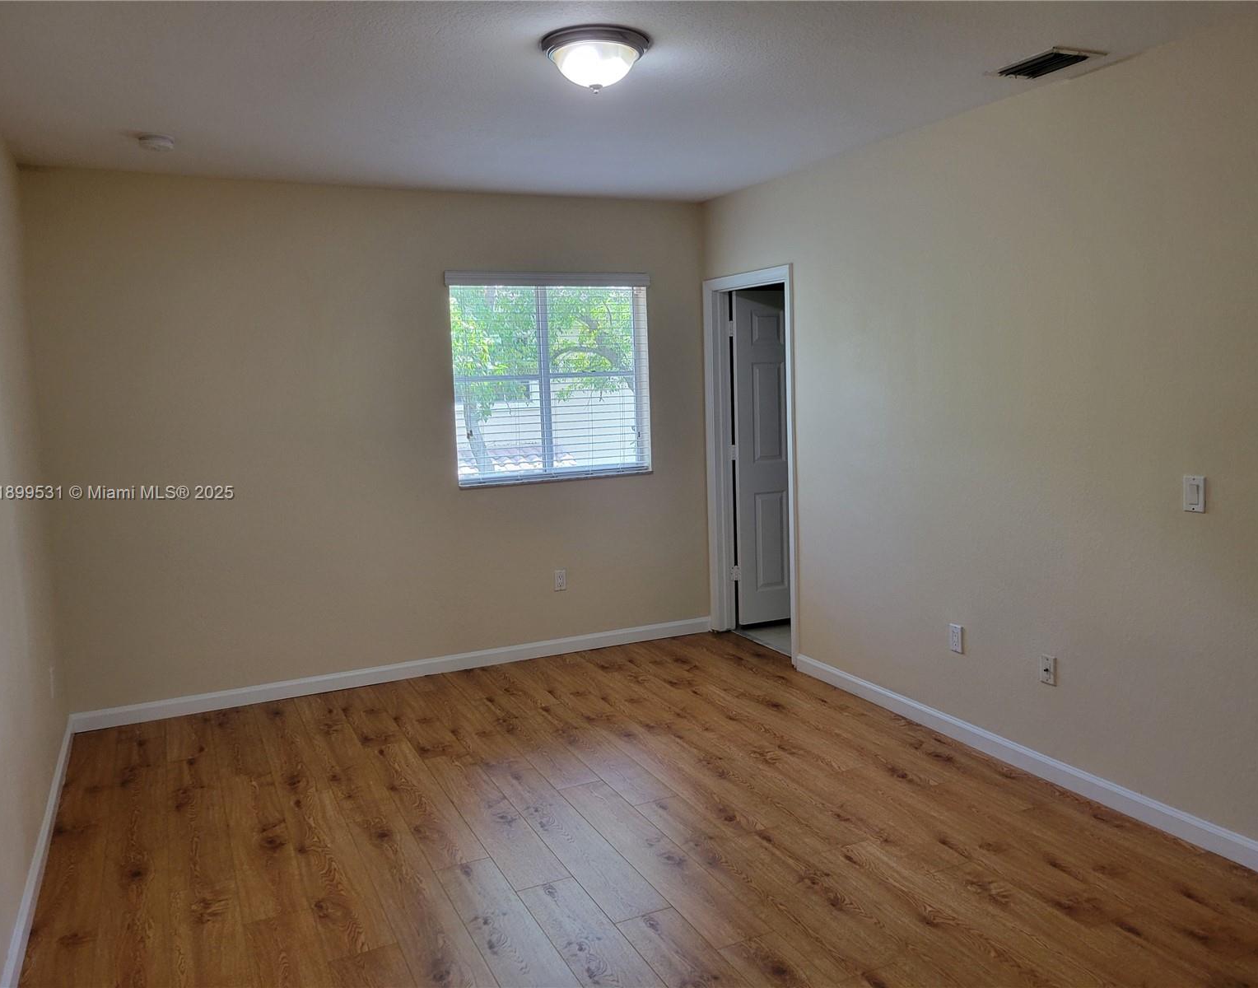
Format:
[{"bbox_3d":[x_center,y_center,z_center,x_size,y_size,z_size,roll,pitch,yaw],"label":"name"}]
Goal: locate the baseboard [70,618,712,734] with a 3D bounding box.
[{"bbox_3d":[-1.035,0.922,5.270,3.392,0.091,0.015,-5,7,-25],"label":"baseboard"}]

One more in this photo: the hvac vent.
[{"bbox_3d":[1.362,-1.397,3.246,0.231,0.020,0.298,-5,7,-25],"label":"hvac vent"}]

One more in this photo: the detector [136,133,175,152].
[{"bbox_3d":[-1.845,-1.366,3.862,0.128,0.038,0.128,-5,7,-25],"label":"detector"}]

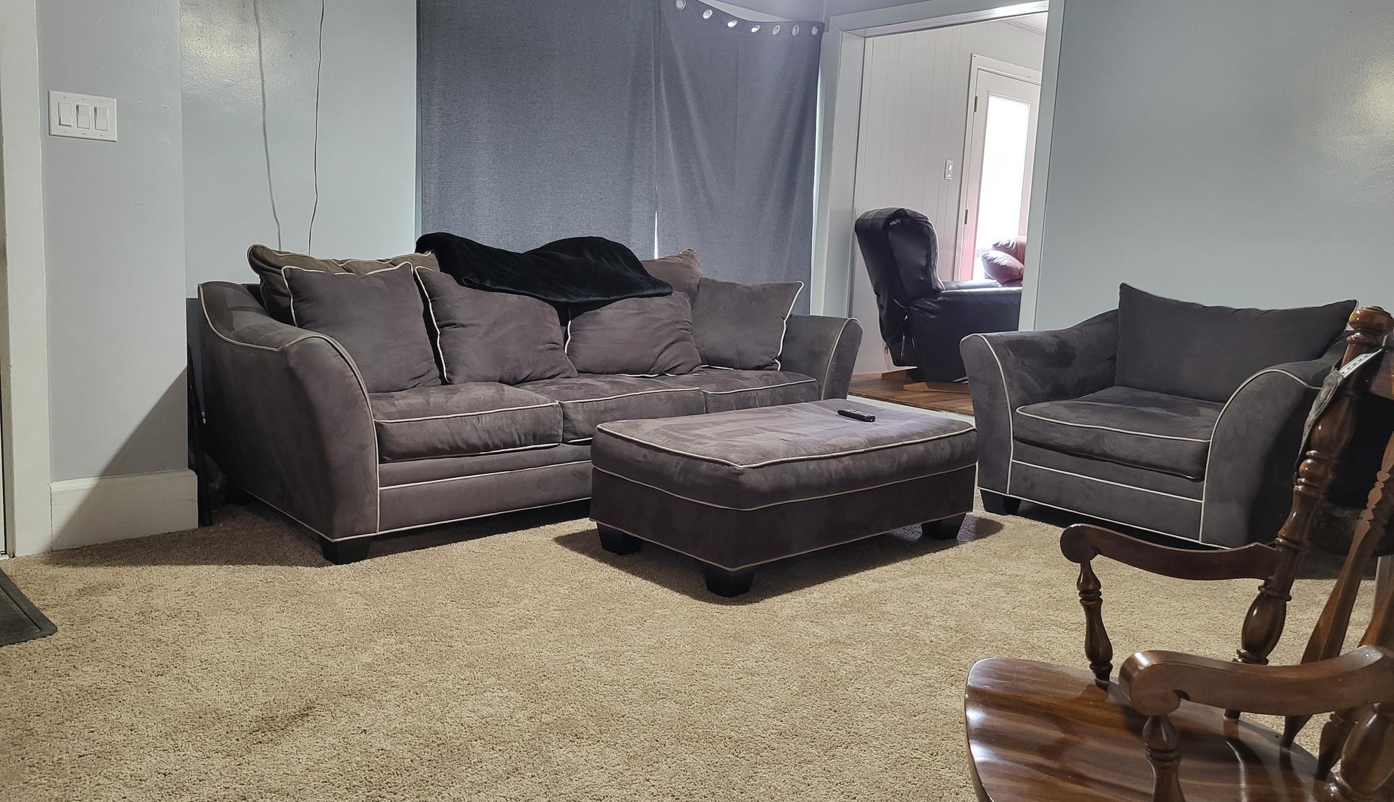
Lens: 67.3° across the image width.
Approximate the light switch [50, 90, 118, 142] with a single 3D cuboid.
[{"bbox_3d":[-1.759,-0.815,3.001,0.171,0.124,0.010,-5,11,-44],"label":"light switch"}]

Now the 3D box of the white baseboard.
[{"bbox_3d":[-1.749,0.323,3.215,0.408,0.202,0.025,-5,11,-44],"label":"white baseboard"}]

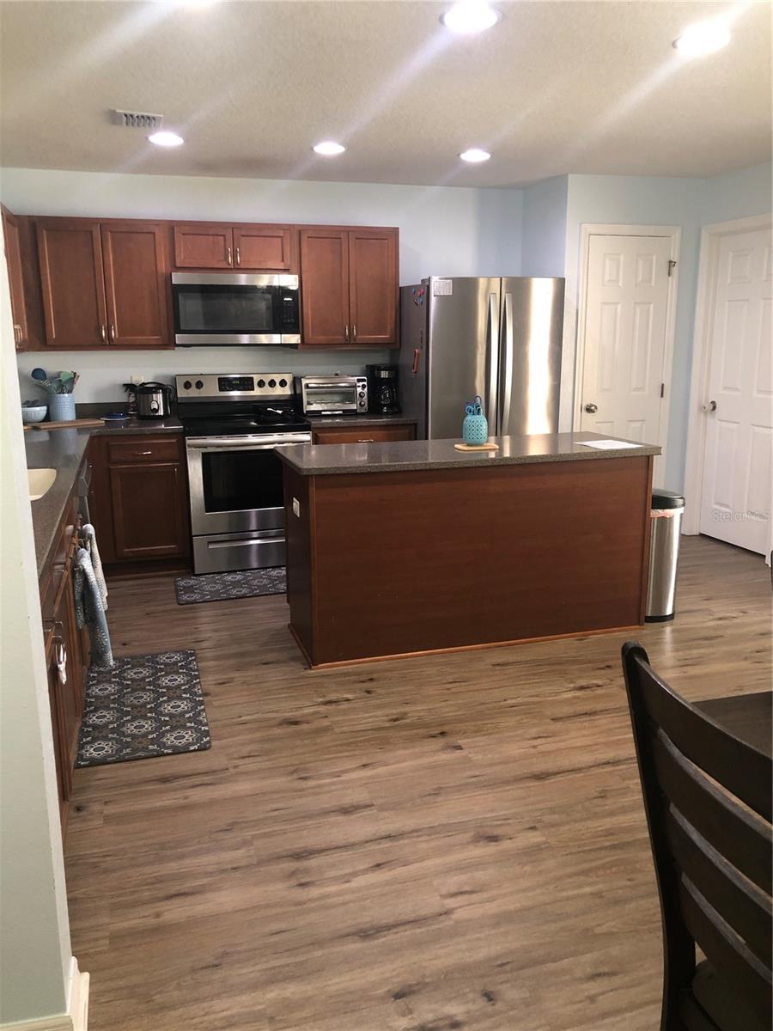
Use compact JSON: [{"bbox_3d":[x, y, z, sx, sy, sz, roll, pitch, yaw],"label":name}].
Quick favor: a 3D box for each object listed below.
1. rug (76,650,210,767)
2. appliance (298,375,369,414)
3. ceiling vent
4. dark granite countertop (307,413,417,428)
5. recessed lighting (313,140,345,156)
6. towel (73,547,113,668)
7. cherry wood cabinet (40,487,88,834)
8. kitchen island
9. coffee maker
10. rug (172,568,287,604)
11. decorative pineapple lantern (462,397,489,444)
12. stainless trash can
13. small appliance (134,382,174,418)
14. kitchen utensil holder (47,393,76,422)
[{"bbox_3d":[-0.993,0.755,3.379,0.490,0.012,0.990,-4,13,-16],"label":"rug"},{"bbox_3d":[-0.376,-0.806,5.592,0.435,0.264,0.310,-4,13,-16],"label":"appliance"},{"bbox_3d":[-1.146,-1.812,3.842,0.225,0.025,0.280,-4,13,-16],"label":"ceiling vent"},{"bbox_3d":[-0.233,-0.644,5.557,0.687,0.038,0.645,-4,13,-16],"label":"dark granite countertop"},{"bbox_3d":[-0.306,-1.966,4.484,0.190,0.025,0.190,-4,13,-16],"label":"recessed lighting"},{"bbox_3d":[-1.119,0.331,3.198,0.105,0.460,0.260,-4,13,-16],"label":"towel"},{"bbox_3d":[-1.397,0.436,2.836,0.625,0.876,1.900,-4,13,-16],"label":"cherry wood cabinet"},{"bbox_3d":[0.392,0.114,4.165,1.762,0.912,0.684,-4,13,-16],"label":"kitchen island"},{"bbox_3d":[-0.036,-0.863,5.674,0.190,0.336,0.230,-4,13,-16],"label":"coffee maker"},{"bbox_3d":[-0.747,0.400,4.986,0.986,0.010,0.507,-4,13,-16],"label":"rug"},{"bbox_3d":[0.434,-0.460,4.052,0.131,0.230,0.131,0,13,0],"label":"decorative pineapple lantern"},{"bbox_3d":[1.376,0.199,4.354,0.260,0.650,0.360,-4,13,-16],"label":"stainless trash can"},{"bbox_3d":[-1.474,-0.724,5.290,0.215,0.245,0.210,-6,14,-22],"label":"small appliance"},{"bbox_3d":[-2.015,-0.664,5.197,0.155,0.181,0.155,-4,13,-16],"label":"kitchen utensil holder"}]

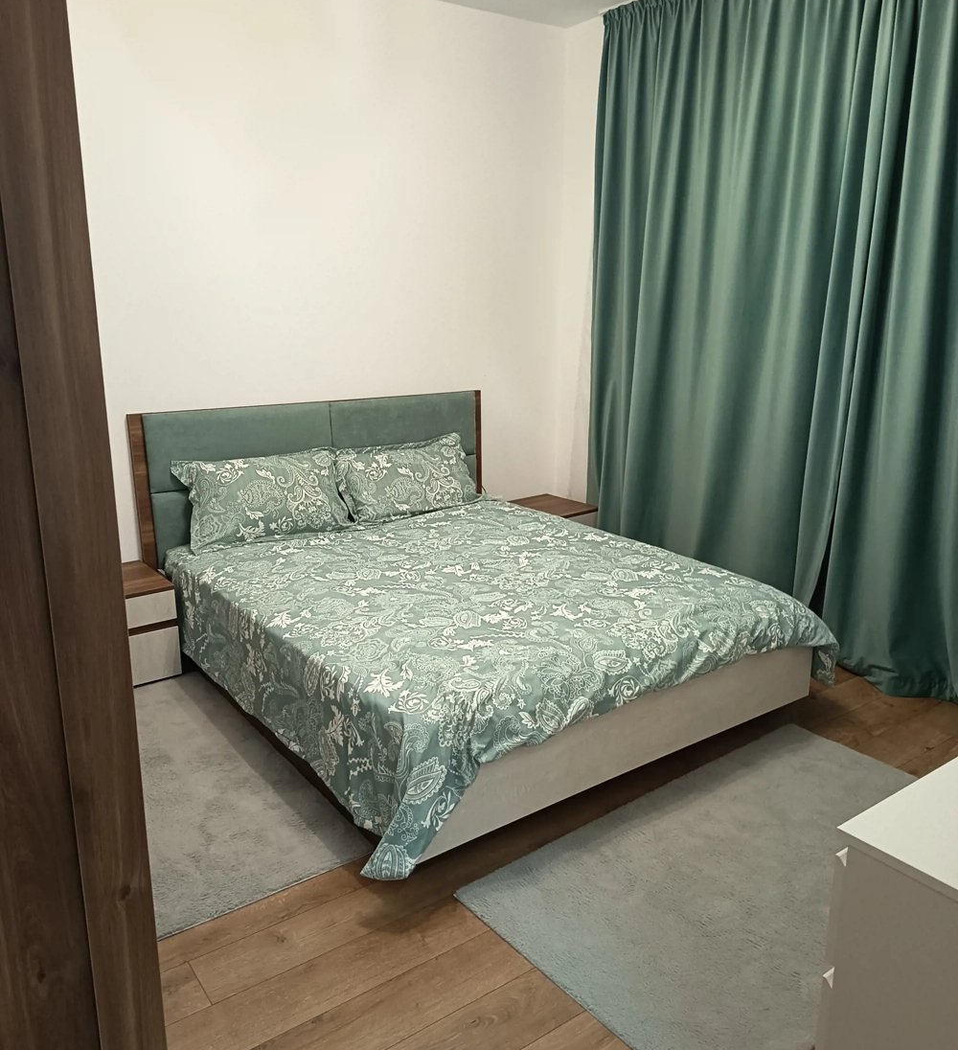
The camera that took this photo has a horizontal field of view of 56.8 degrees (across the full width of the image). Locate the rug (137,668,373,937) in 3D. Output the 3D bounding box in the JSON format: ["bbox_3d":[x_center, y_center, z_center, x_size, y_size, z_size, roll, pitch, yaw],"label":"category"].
[{"bbox_3d":[-0.966,0.774,2.814,0.814,0.024,1.495,-10,17,-35],"label":"rug"}]

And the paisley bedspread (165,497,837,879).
[{"bbox_3d":[-0.067,0.348,3.465,1.937,0.439,2.038,-10,17,-35],"label":"paisley bedspread"}]

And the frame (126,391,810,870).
[{"bbox_3d":[-0.092,0.110,3.466,1.879,1.001,2.131,-10,17,-35],"label":"frame"}]

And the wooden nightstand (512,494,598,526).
[{"bbox_3d":[0.331,0.084,4.883,0.497,0.372,0.435,-10,17,-35],"label":"wooden nightstand"}]

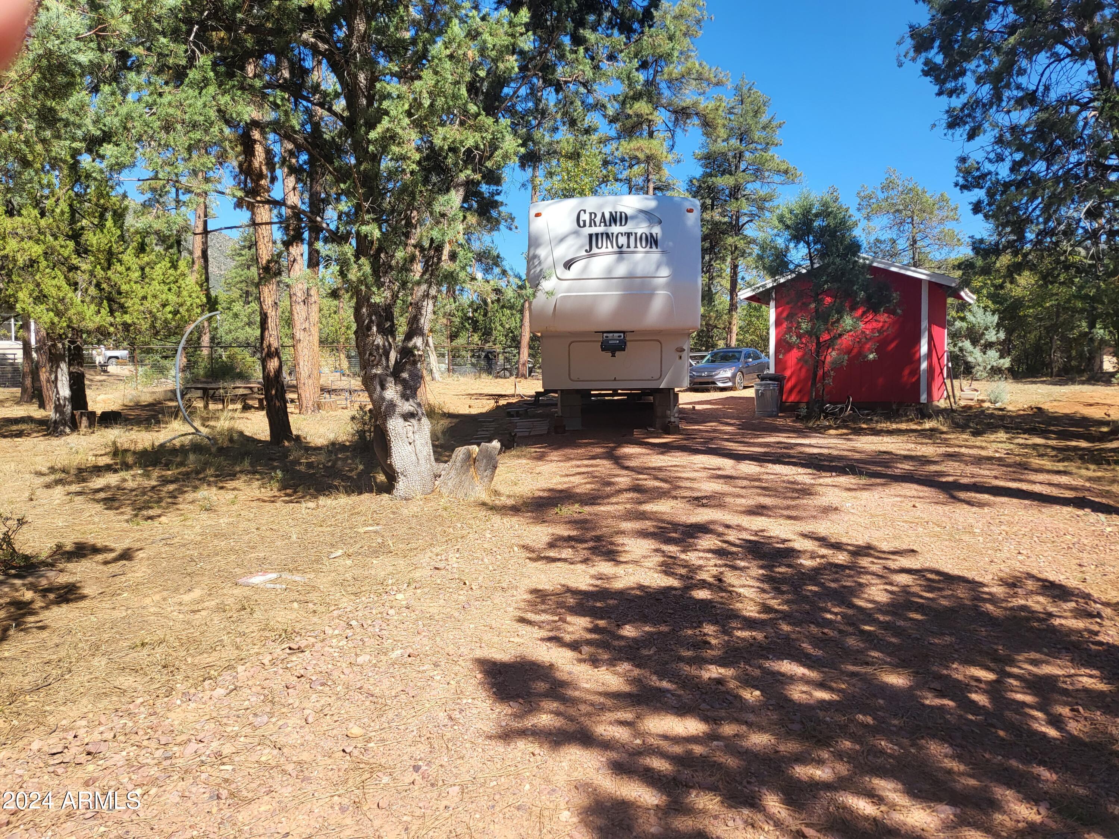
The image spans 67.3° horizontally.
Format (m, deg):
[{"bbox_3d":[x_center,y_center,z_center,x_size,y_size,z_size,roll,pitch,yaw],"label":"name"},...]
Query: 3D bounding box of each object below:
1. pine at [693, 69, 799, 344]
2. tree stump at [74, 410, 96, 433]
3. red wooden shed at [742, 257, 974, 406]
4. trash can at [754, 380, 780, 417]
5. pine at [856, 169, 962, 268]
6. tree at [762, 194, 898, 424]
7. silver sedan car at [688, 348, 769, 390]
[{"bbox_3d":[9.666,-10.307,44.551,5.700,16.100,5.600,-1,3,0],"label":"pine"},{"bbox_3d":[-8.579,-0.002,15.189,0.400,0.400,0.400,-1,3,0],"label":"tree stump"},{"bbox_3d":[6.647,-1.888,18.442,4.058,3.108,4.369,1,4,30],"label":"red wooden shed"},{"bbox_3d":[4.023,-0.422,16.280,0.500,0.710,0.500,-1,3,0],"label":"trash can"},{"bbox_3d":[16.190,-6.859,38.727,4.900,9.800,4.800,-1,3,0],"label":"pine"},{"bbox_3d":[5.028,-2.188,15.780,2.550,4.300,2.400,-1,3,0],"label":"tree"},{"bbox_3d":[6.410,-1.890,31.300,1.850,1.465,4.890,2,4,34],"label":"silver sedan car"}]

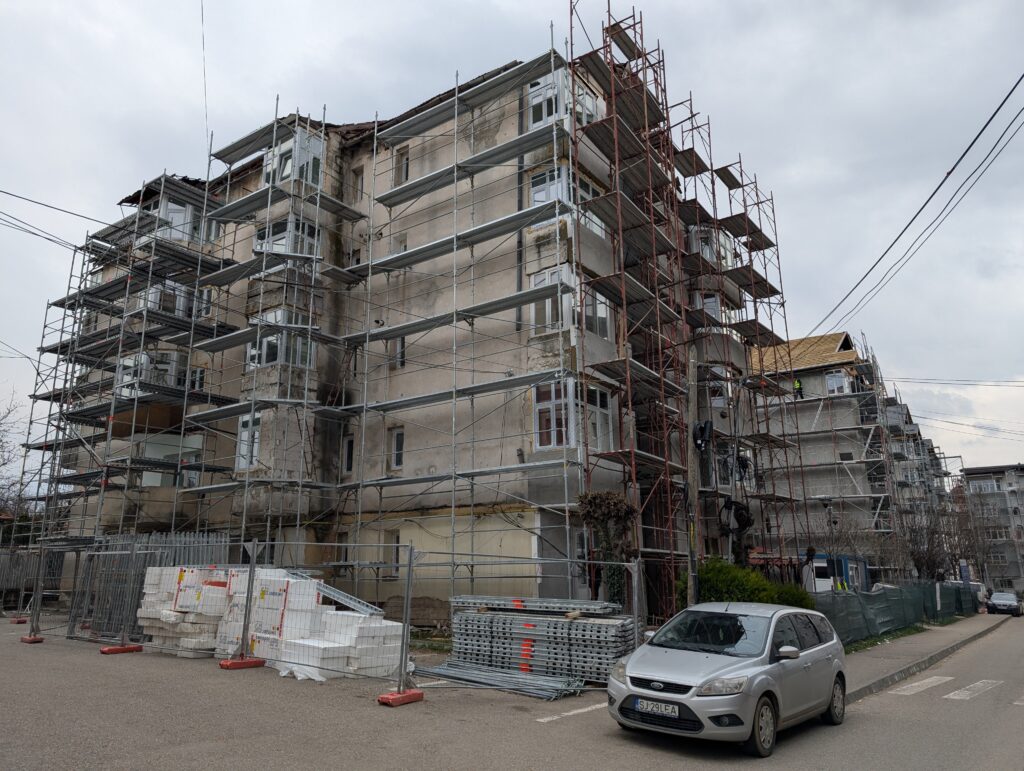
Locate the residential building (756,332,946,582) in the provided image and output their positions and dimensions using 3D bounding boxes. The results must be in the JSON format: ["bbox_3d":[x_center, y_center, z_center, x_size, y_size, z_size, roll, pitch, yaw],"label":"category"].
[{"bbox_3d":[26.083,8.741,57.634,12.500,17.000,34.000,-11,-18,33],"label":"residential building"}]

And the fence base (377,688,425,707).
[{"bbox_3d":[-1.535,4.390,9.970,0.240,0.130,0.720,-9,-17,30],"label":"fence base"}]

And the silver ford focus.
[{"bbox_3d":[2.990,3.715,9.455,1.840,1.500,4.470,-10,-18,38],"label":"silver ford focus"}]

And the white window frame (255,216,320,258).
[{"bbox_3d":[-6.521,-3.842,20.645,1.600,1.600,1.100,-11,-18,33],"label":"white window frame"}]

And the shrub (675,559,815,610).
[{"bbox_3d":[4.793,4.604,14.491,1.900,2.050,3.200,-11,-18,33],"label":"shrub"}]

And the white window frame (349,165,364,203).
[{"bbox_3d":[-4.835,-6.182,22.288,0.550,1.180,0.120,-11,-18,33],"label":"white window frame"}]

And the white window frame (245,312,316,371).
[{"bbox_3d":[-6.438,-1.119,19.876,1.600,1.650,1.100,-11,-18,33],"label":"white window frame"}]

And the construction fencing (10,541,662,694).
[{"bbox_3d":[-4.362,4.138,13.086,13.100,2.150,2.500,-9,-17,30],"label":"construction fencing"}]

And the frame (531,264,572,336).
[{"bbox_3d":[0.915,-1.997,17.001,1.080,1.670,0.130,-11,-18,33],"label":"frame"}]

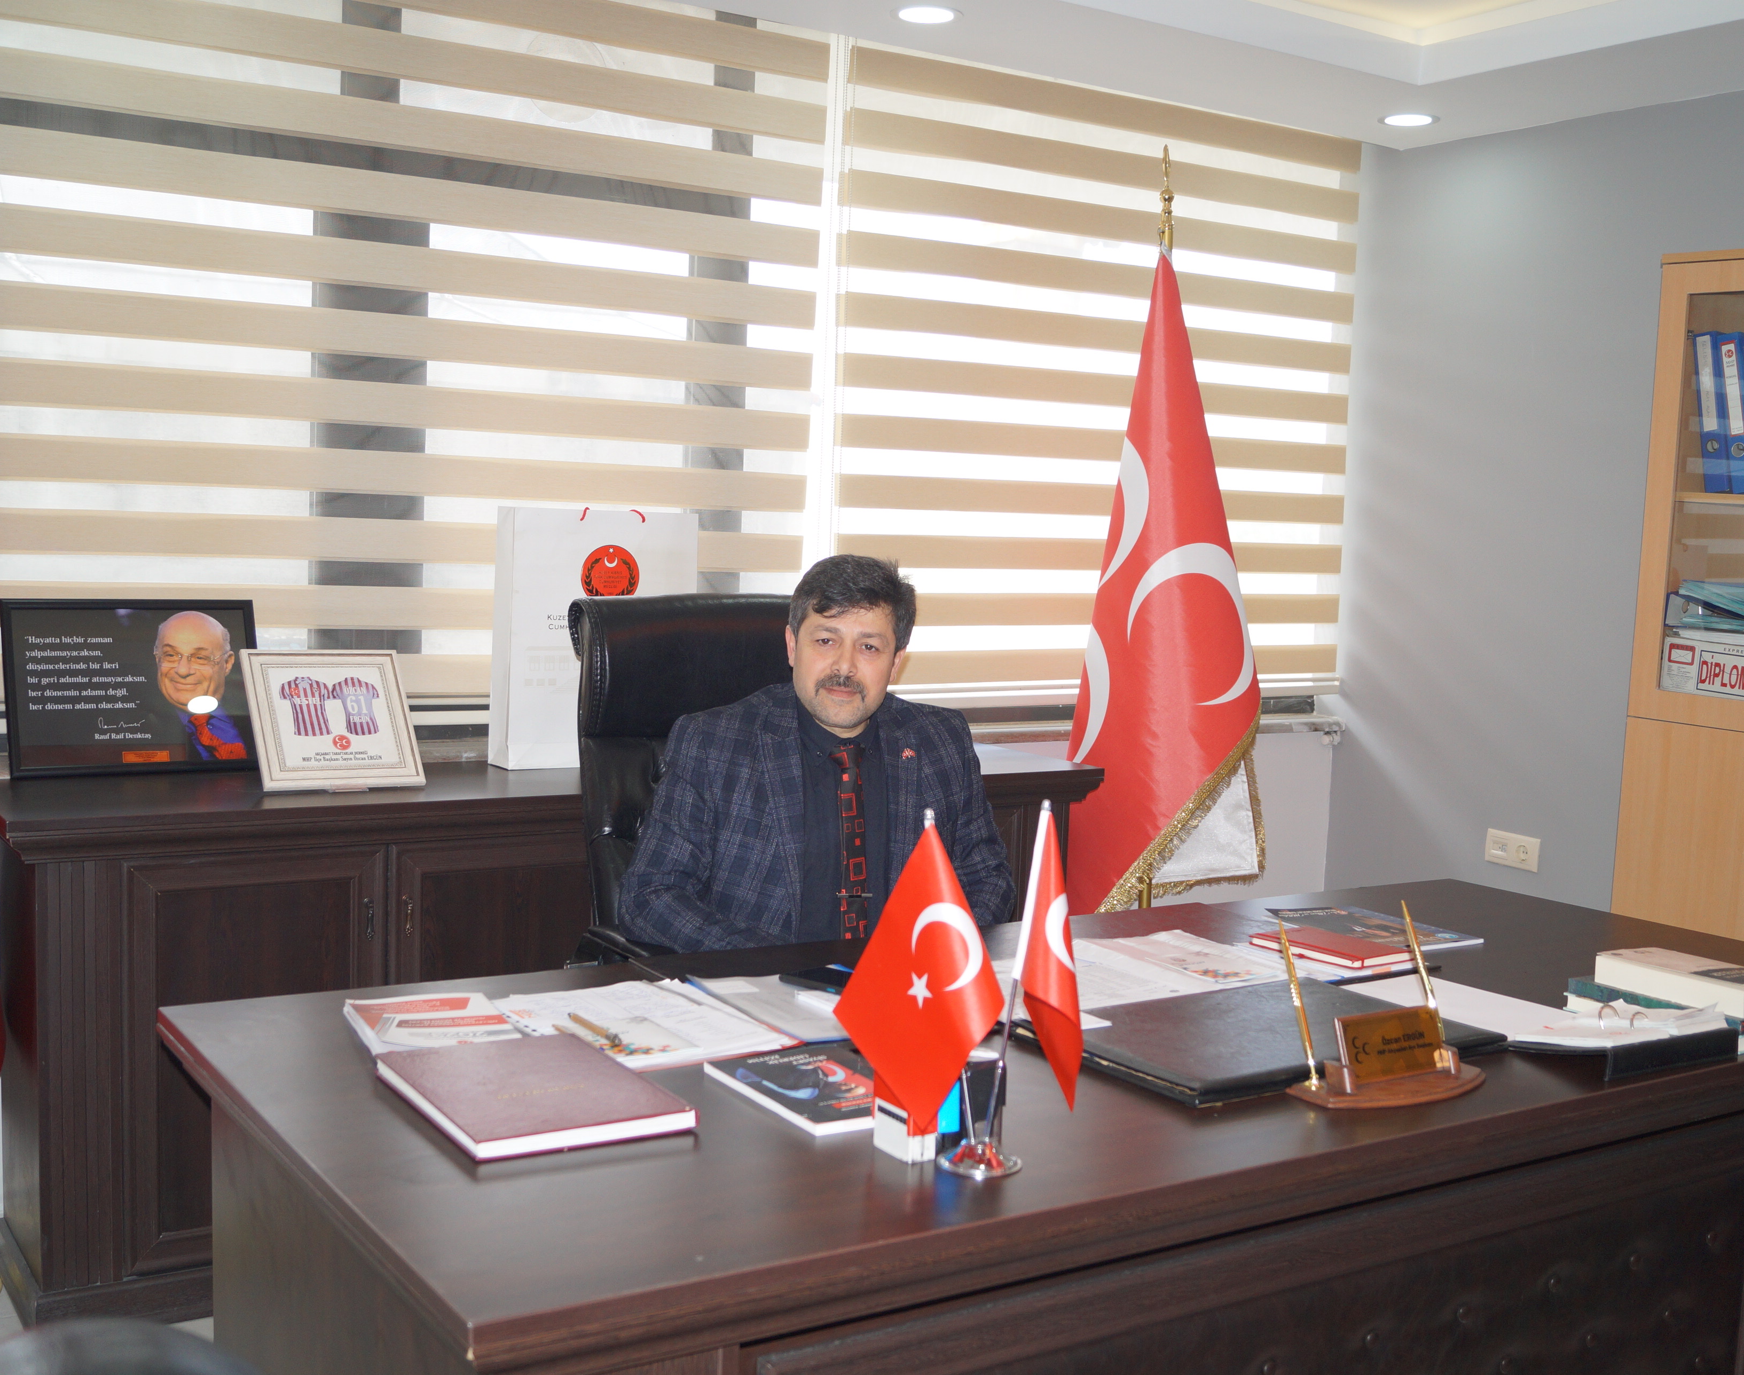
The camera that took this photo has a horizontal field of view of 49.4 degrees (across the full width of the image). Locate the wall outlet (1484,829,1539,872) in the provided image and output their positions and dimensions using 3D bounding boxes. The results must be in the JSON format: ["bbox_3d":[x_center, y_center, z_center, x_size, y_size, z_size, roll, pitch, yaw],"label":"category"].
[{"bbox_3d":[1.512,0.385,4.465,0.013,0.080,0.152,-1,7,-32],"label":"wall outlet"}]

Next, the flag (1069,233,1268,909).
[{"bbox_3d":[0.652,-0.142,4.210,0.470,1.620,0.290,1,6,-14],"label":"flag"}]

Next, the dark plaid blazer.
[{"bbox_3d":[-0.094,0.286,2.705,0.580,0.580,0.360,0,6,-19],"label":"dark plaid blazer"}]

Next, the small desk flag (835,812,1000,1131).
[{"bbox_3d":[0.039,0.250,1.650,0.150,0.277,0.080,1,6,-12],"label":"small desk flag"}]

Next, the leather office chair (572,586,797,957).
[{"bbox_3d":[-0.141,0.467,2.863,0.680,1.186,0.700,-1,6,-28],"label":"leather office chair"}]

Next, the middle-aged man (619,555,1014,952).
[{"bbox_3d":[-0.041,0.455,2.605,0.590,1.267,0.700,0,6,-19],"label":"middle-aged man"}]

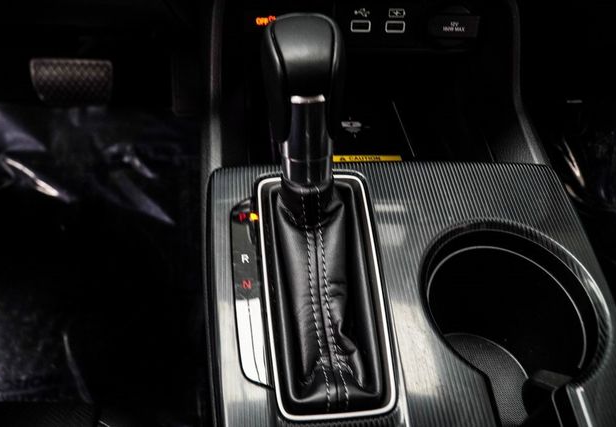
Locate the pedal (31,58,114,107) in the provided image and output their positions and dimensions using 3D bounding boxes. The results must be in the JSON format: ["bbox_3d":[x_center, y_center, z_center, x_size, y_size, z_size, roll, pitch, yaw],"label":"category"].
[{"bbox_3d":[-0.342,-0.191,0.779,0.109,0.064,0.025,-1,23,-9],"label":"pedal"}]

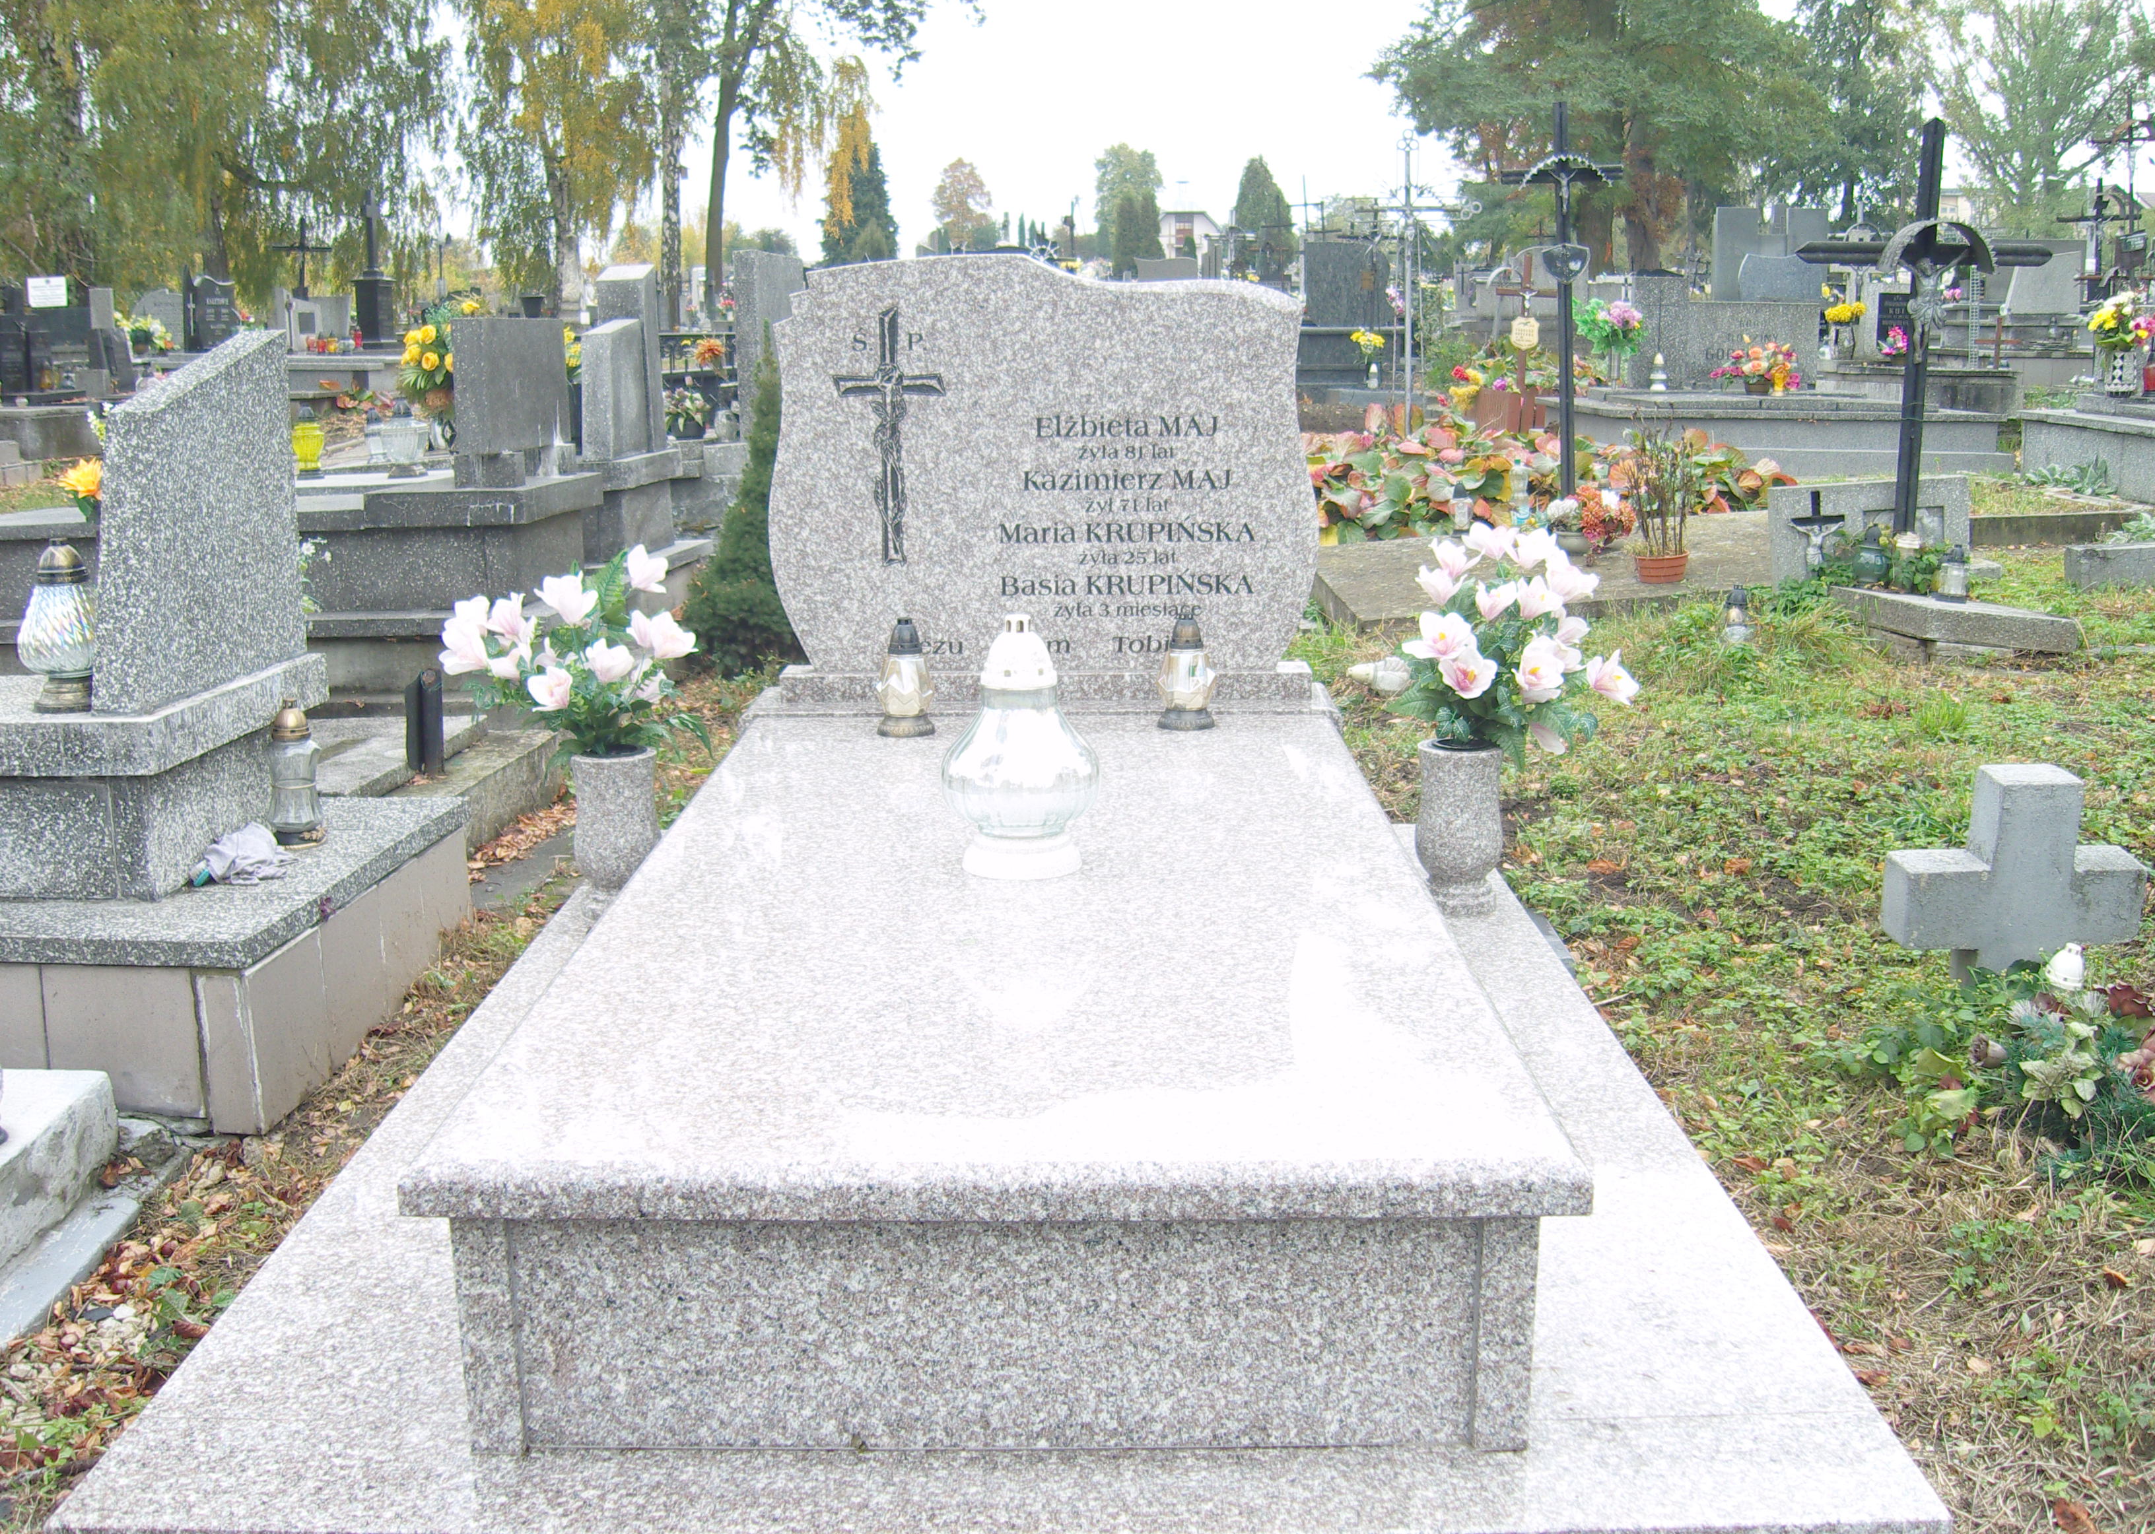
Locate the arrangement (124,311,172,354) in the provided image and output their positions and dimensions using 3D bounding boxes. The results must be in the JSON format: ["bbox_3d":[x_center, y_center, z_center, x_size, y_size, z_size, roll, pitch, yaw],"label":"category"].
[{"bbox_3d":[-8.042,-3.756,18.300,0.440,0.370,0.380,0,13,0],"label":"arrangement"}]

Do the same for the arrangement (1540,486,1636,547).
[{"bbox_3d":[2.217,-1.087,9.200,0.427,0.262,0.278,0,13,0],"label":"arrangement"}]

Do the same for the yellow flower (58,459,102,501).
[{"bbox_3d":[-1.741,-0.502,3.700,0.095,0.085,0.085,0,13,0],"label":"yellow flower"}]

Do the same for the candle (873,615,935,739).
[{"bbox_3d":[-0.313,-0.165,3.800,0.110,0.206,0.110,0,13,0],"label":"candle"}]

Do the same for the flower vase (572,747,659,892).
[{"bbox_3d":[-0.785,0.117,3.600,0.154,0.291,0.154,0,13,0],"label":"flower vase"}]

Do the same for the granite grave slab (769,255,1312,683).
[{"bbox_3d":[-0.071,-0.562,3.946,0.998,0.780,0.094,0,13,0],"label":"granite grave slab"}]

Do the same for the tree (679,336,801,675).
[{"bbox_3d":[-1.008,-0.862,6.792,0.582,1.123,0.582,0,13,0],"label":"tree"}]

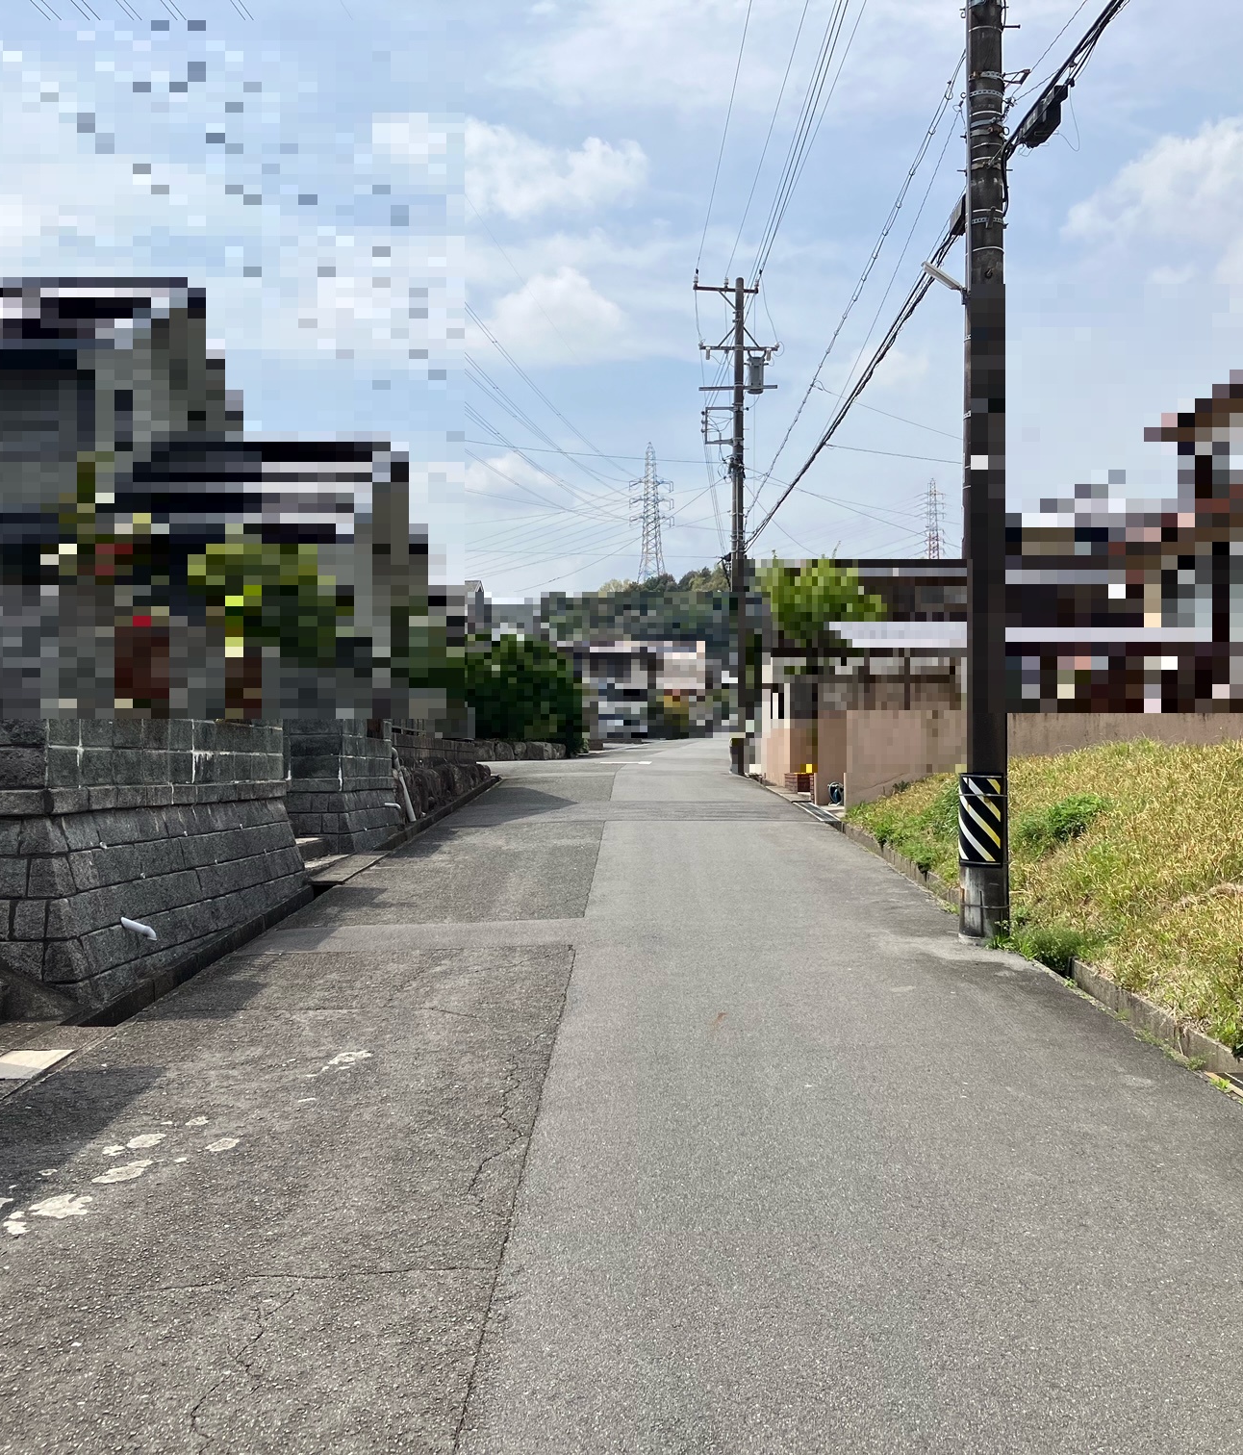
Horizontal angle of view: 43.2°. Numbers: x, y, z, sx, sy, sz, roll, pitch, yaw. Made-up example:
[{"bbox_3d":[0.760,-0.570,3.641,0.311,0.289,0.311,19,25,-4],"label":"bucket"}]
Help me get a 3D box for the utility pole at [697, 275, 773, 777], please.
[{"bbox_3d":[2.650,-4.676,36.400,1.800,11.600,0.600,0,-1,0],"label":"utility pole"}]

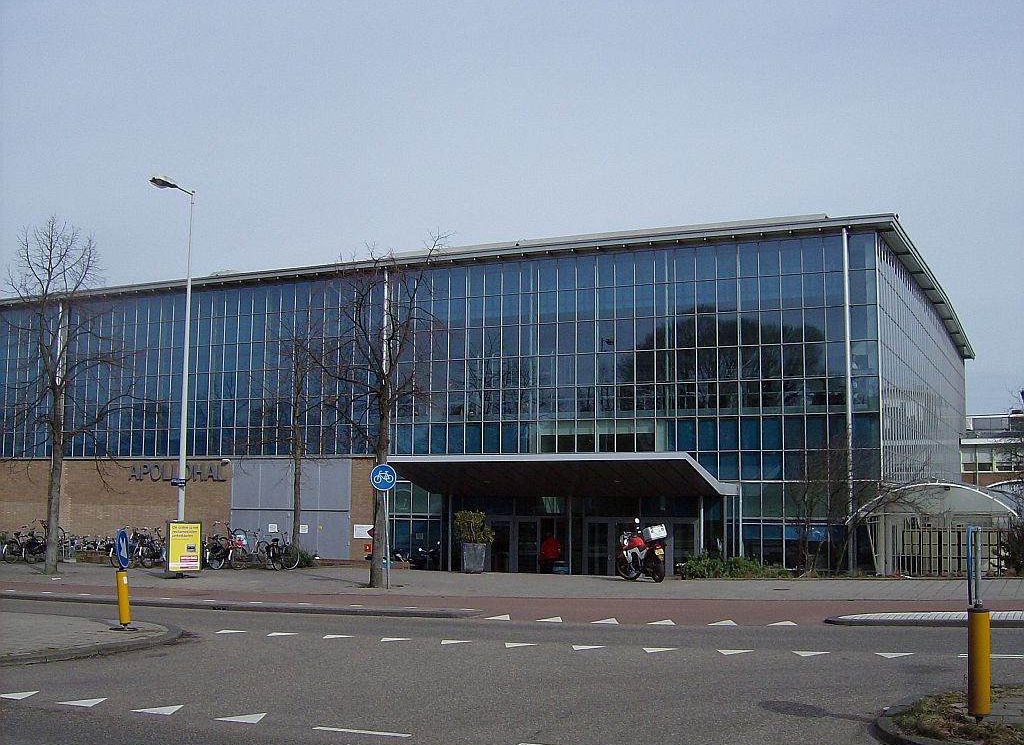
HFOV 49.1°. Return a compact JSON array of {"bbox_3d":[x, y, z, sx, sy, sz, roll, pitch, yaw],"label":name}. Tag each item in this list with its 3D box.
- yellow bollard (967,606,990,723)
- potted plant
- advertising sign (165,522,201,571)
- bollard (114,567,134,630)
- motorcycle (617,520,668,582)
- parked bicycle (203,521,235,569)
[{"bbox_3d":[3.660,2.295,8.800,0.172,0.890,0.172,1,-6,0],"label":"yellow bollard"},{"bbox_3d":[-1.092,4.806,31.800,1.070,1.770,1.030,-2,-7,26],"label":"potted plant"},{"bbox_3d":[-8.264,4.429,28.300,0.950,1.330,0.220,4,-7,-33],"label":"advertising sign"},{"bbox_3d":[-5.847,3.428,16.900,0.175,0.885,0.175,-3,-6,-11],"label":"bollard"},{"bbox_3d":[3.163,4.352,27.500,0.850,1.470,2.150,3,-6,-22],"label":"motorcycle"},{"bbox_3d":[-8.401,5.043,32.600,0.600,1.270,1.720,-3,-7,30],"label":"parked bicycle"}]

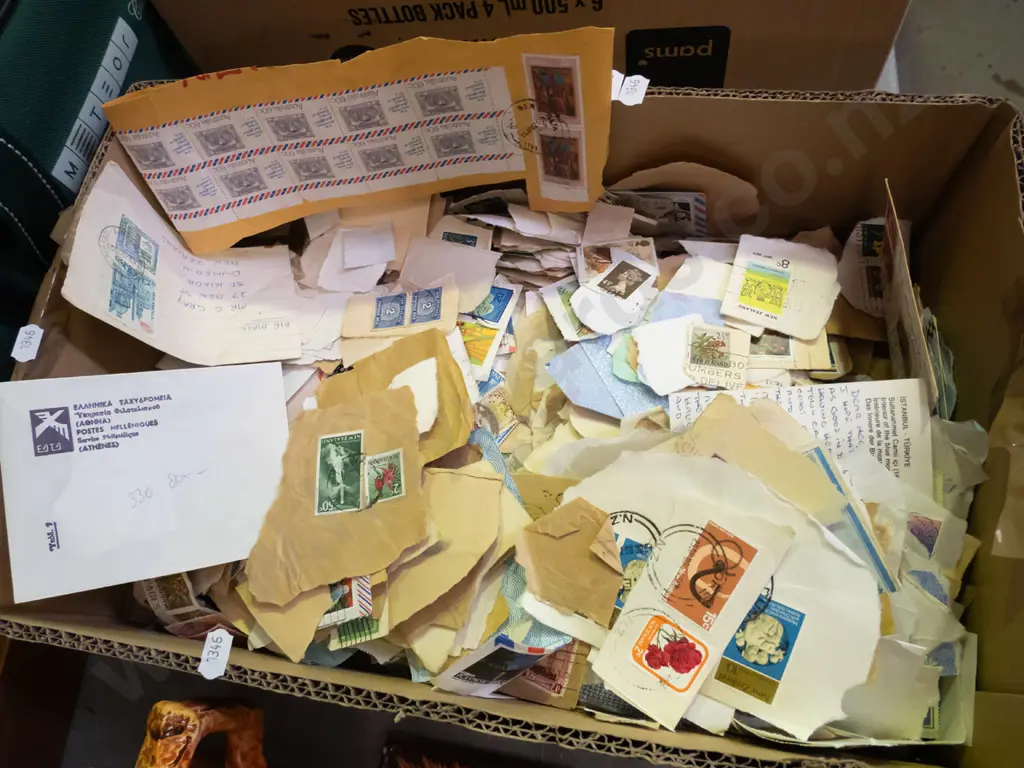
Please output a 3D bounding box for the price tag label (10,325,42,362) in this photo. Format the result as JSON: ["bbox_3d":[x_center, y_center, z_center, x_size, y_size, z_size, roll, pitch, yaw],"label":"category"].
[{"bbox_3d":[-0.223,-0.019,0.328,0.013,0.001,0.019,7,72,11],"label":"price tag label"}]

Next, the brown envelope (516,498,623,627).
[{"bbox_3d":[0.029,0.076,0.316,0.052,0.004,0.048,24,79,11],"label":"brown envelope"}]

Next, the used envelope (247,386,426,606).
[{"bbox_3d":[-0.089,0.055,0.355,0.096,0.007,0.101,-13,66,7],"label":"used envelope"}]

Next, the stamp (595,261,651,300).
[{"bbox_3d":[0.059,-0.054,0.370,0.018,0.001,0.022,33,64,28],"label":"stamp"}]

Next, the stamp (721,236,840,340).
[{"bbox_3d":[0.129,-0.046,0.338,0.051,0.002,0.049,16,74,14],"label":"stamp"}]

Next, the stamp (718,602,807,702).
[{"bbox_3d":[0.103,0.110,0.296,0.025,0.001,0.040,22,83,13],"label":"stamp"}]

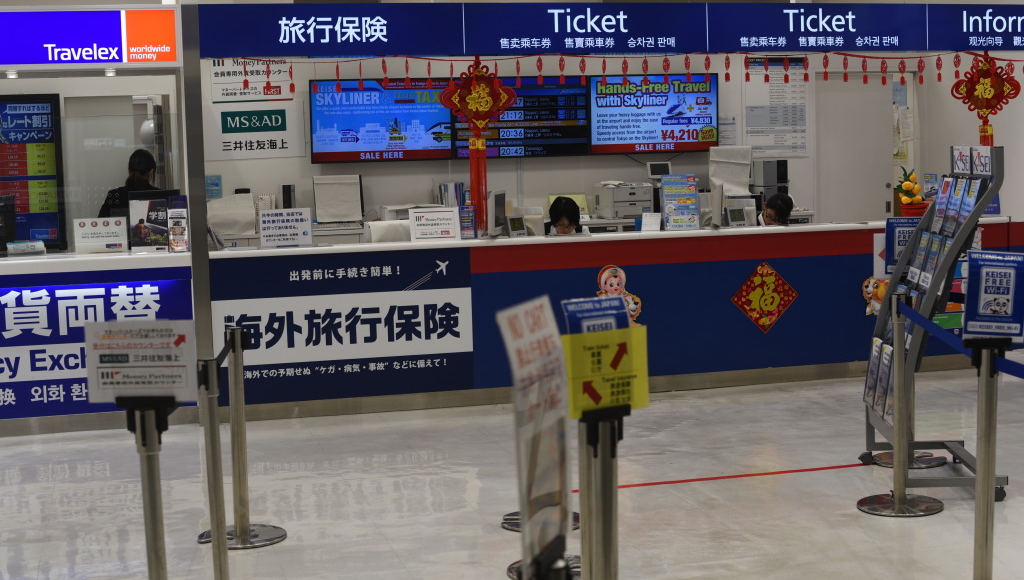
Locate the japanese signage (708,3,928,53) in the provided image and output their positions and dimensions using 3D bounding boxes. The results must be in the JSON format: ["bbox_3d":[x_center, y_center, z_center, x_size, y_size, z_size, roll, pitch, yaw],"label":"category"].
[{"bbox_3d":[1.866,-1.601,8.697,1.461,0.294,0.080,-3,6,-14],"label":"japanese signage"}]

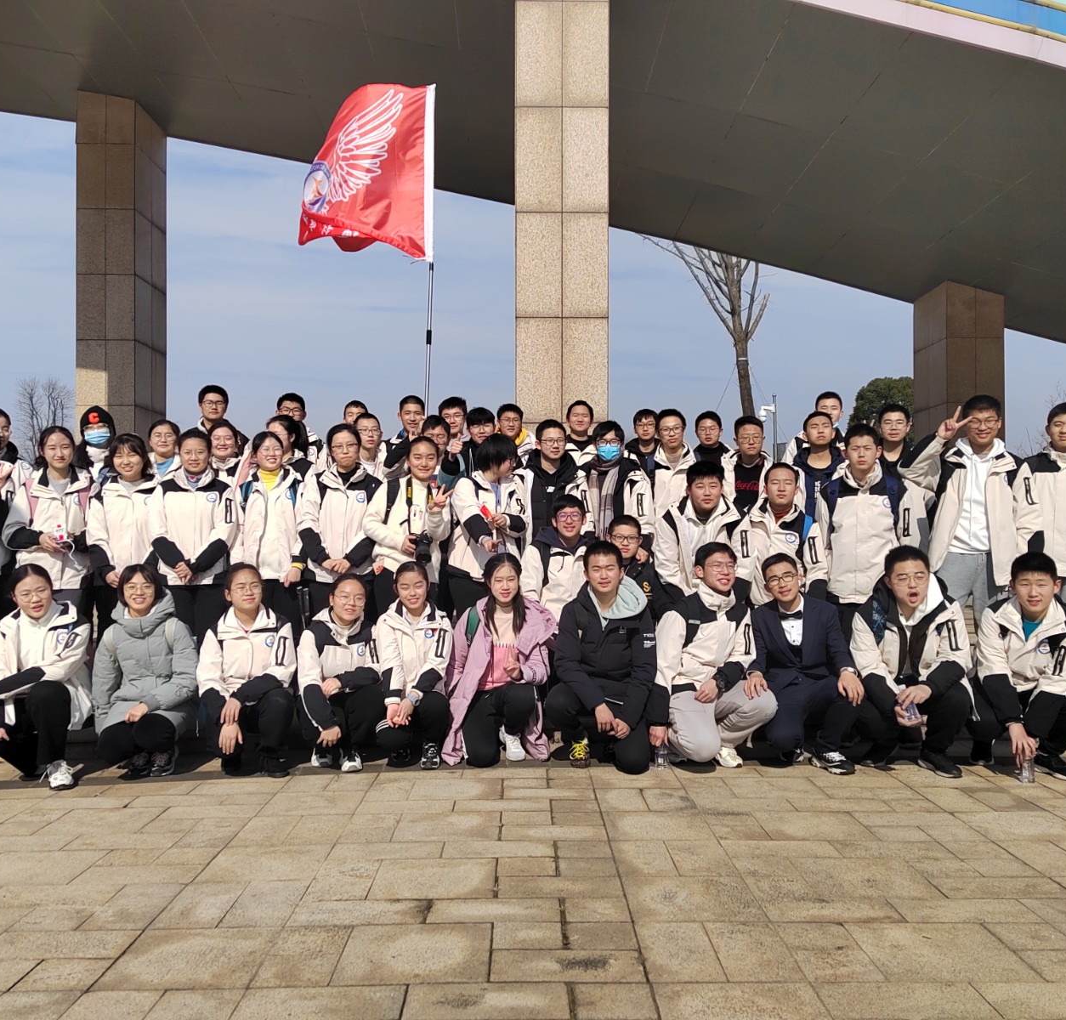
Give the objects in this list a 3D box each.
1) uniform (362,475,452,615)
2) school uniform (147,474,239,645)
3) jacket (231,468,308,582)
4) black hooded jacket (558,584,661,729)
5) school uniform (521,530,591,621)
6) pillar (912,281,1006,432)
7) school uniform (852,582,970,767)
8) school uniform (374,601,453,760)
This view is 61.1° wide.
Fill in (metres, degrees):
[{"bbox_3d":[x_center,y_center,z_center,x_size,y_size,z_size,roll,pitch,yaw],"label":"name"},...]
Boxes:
[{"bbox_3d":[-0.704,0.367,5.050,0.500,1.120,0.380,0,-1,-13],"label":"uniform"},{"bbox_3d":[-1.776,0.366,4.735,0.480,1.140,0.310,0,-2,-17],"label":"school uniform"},{"bbox_3d":[-1.467,0.079,5.000,0.410,0.620,0.320,0,-1,-7],"label":"jacket"},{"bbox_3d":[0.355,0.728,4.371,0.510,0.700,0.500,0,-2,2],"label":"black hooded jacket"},{"bbox_3d":[0.169,0.470,5.050,0.520,0.700,0.400,0,-1,0],"label":"school uniform"},{"bbox_3d":[5.720,-0.948,12.177,0.750,4.000,1.000,0,-1,0],"label":"pillar"},{"bbox_3d":[1.826,0.748,4.450,0.580,0.900,0.660,0,-1,10],"label":"school uniform"},{"bbox_3d":[-0.606,0.864,4.580,0.410,0.770,0.560,0,-1,3],"label":"school uniform"}]

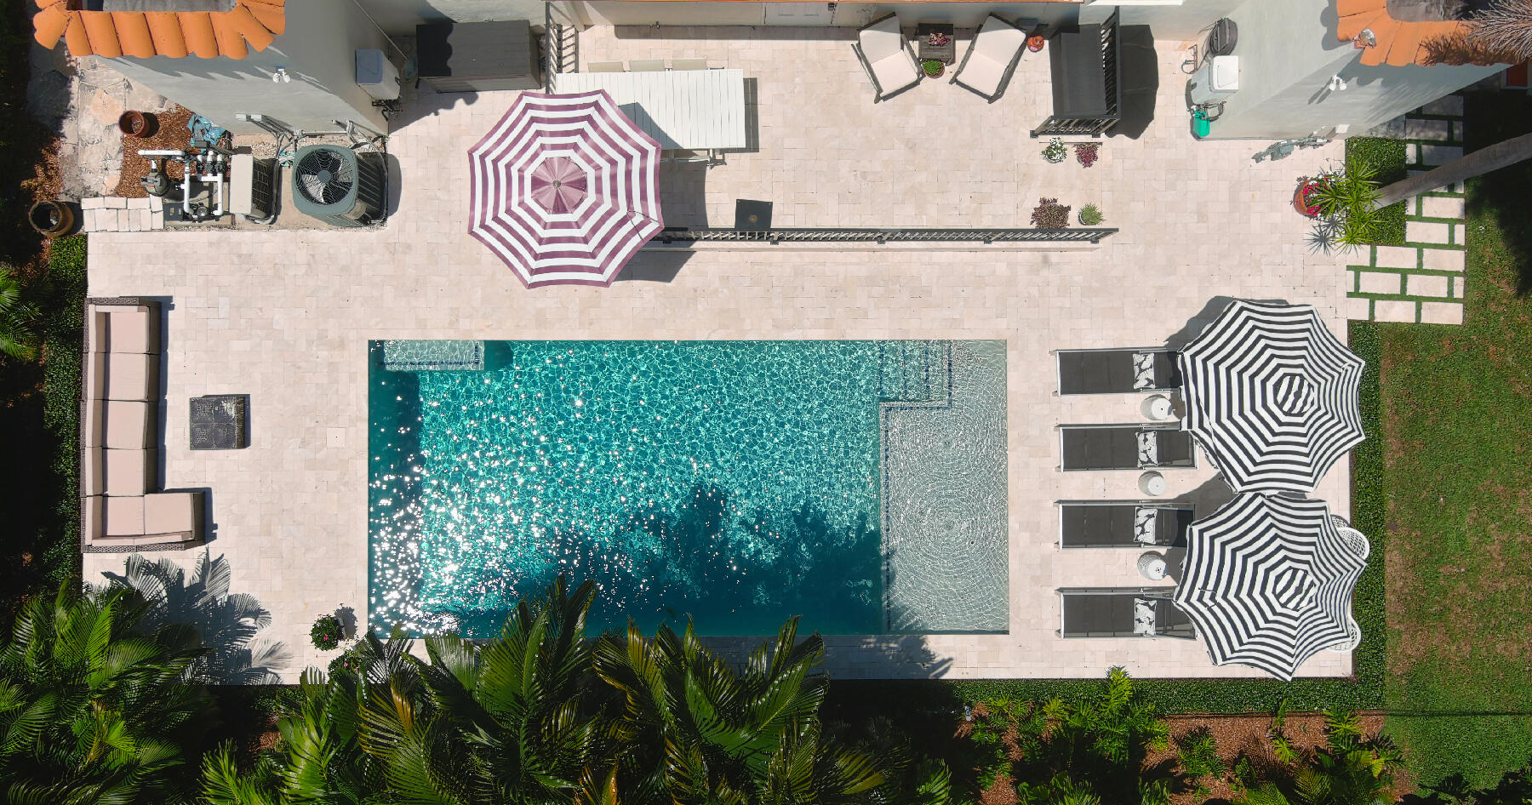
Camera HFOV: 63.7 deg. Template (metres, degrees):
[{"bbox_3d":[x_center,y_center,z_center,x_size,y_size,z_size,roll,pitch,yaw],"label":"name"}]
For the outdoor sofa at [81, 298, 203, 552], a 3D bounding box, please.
[{"bbox_3d":[-8.630,0.320,17.191,1.372,0.650,3.476,0,89,-1],"label":"outdoor sofa"}]

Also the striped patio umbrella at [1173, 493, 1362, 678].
[{"bbox_3d":[6.358,2.318,16.377,2.420,2.560,2.420,0,89,-1],"label":"striped patio umbrella"}]

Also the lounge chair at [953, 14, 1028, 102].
[{"bbox_3d":[3.040,-4.647,16.703,0.630,0.660,0.820,27,89,-1],"label":"lounge chair"}]

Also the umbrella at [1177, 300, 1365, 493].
[{"bbox_3d":[6.369,-0.067,16.403,2.420,2.560,2.420,0,89,-1],"label":"umbrella"}]

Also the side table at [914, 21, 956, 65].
[{"bbox_3d":[2.346,-4.961,17.207,0.479,0.400,0.492,0,89,-1],"label":"side table"}]

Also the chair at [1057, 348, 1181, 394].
[{"bbox_3d":[5.046,-0.434,17.440,1.950,0.440,0.640,-1,89,-1],"label":"chair"}]

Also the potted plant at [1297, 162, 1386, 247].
[{"bbox_3d":[7.899,-2.611,17.072,0.789,1.660,1.127,0,89,-1],"label":"potted plant"}]

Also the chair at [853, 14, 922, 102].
[{"bbox_3d":[1.679,-4.727,16.991,0.700,0.800,0.900,-26,90,-1],"label":"chair"}]

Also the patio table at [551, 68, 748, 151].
[{"bbox_3d":[-1.525,-3.846,16.704,2.500,0.750,1.030,-1,89,-1],"label":"patio table"}]

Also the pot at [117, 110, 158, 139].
[{"bbox_3d":[-8.783,-3.854,17.248,0.360,0.320,0.360,0,89,-1],"label":"pot"}]

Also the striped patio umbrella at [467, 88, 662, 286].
[{"bbox_3d":[-2.438,-2.589,15.776,2.450,2.540,2.450,0,89,-1],"label":"striped patio umbrella"}]

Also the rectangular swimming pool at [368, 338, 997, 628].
[{"bbox_3d":[-1.088,1.220,18.214,9.100,1.400,4.200,0,89,-1],"label":"rectangular swimming pool"}]

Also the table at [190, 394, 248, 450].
[{"bbox_3d":[-7.710,0.303,17.376,0.667,0.320,0.727,-1,89,-1],"label":"table"}]

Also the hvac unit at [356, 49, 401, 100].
[{"bbox_3d":[-5.211,-4.403,16.599,0.328,0.740,0.459,0,89,-1],"label":"hvac unit"}]

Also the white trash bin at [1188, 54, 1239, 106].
[{"bbox_3d":[6.095,-4.350,16.749,0.394,0.680,0.495,0,89,-2],"label":"white trash bin"}]

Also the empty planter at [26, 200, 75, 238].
[{"bbox_3d":[-10.006,-2.565,17.327,0.480,0.390,0.480,0,89,-1],"label":"empty planter"}]

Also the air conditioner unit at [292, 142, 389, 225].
[{"bbox_3d":[-5.874,-2.957,16.980,0.910,1.120,0.910,0,89,-1],"label":"air conditioner unit"}]

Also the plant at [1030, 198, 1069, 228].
[{"bbox_3d":[3.950,-2.599,17.187,0.530,0.450,0.480,0,89,-1],"label":"plant"}]

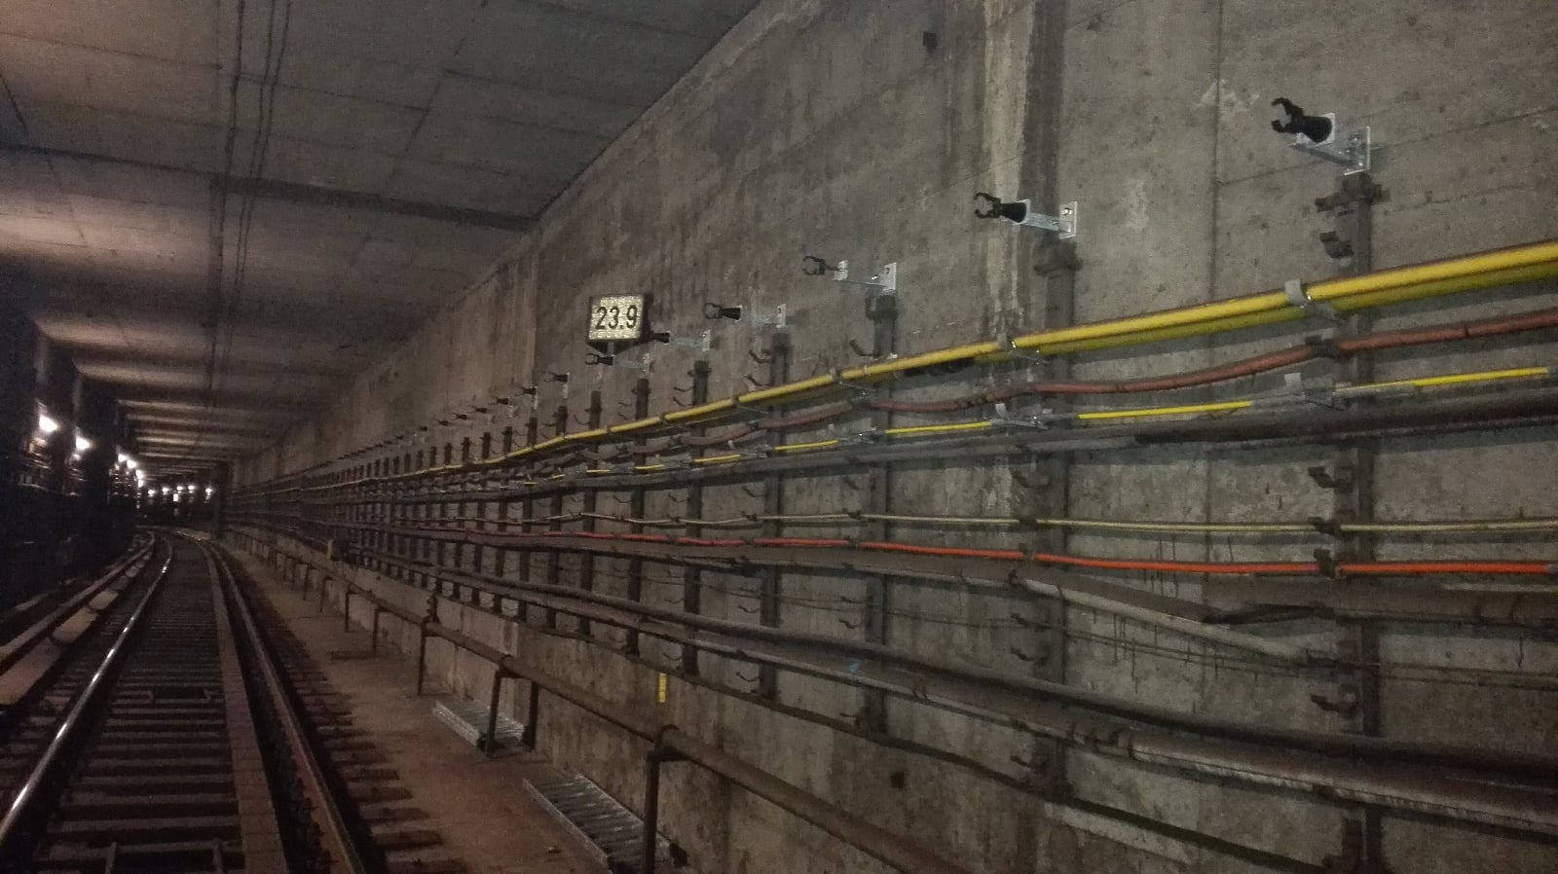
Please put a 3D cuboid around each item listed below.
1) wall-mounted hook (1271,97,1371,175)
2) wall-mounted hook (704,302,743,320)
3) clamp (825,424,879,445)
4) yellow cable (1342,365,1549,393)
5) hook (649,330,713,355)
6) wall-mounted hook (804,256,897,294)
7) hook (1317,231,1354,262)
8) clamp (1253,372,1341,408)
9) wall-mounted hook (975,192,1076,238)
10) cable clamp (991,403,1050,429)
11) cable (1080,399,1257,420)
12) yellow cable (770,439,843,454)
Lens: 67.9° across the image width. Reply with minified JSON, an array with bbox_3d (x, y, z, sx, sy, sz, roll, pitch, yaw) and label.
[{"bbox_3d":[1.208,-0.674,2.594,0.260,0.118,0.075,4,-5,-26],"label":"wall-mounted hook"},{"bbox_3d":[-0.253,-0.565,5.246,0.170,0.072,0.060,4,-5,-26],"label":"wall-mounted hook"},{"bbox_3d":[0.276,-0.008,4.378,0.200,0.072,0.050,4,-5,-26],"label":"clamp"},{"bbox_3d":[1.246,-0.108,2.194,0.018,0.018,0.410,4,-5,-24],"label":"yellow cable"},{"bbox_3d":[-0.525,-0.503,6.034,0.350,0.106,0.075,4,-5,-26],"label":"hook"},{"bbox_3d":[0.260,-0.610,4.275,0.365,0.103,0.085,4,-5,-24],"label":"wall-mounted hook"},{"bbox_3d":[1.240,-0.426,2.577,0.072,0.055,0.040,4,-5,-26],"label":"hook"},{"bbox_3d":[1.113,-0.097,2.474,0.160,0.063,0.100,4,-5,-24],"label":"clamp"},{"bbox_3d":[0.733,-0.669,3.454,0.340,0.105,0.075,4,-5,-26],"label":"wall-mounted hook"},{"bbox_3d":[0.704,-0.058,3.351,0.185,0.062,0.065,4,-5,-24],"label":"cable clamp"},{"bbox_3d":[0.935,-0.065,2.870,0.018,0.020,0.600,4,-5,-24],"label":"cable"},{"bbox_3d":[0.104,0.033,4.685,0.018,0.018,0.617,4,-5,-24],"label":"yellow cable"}]

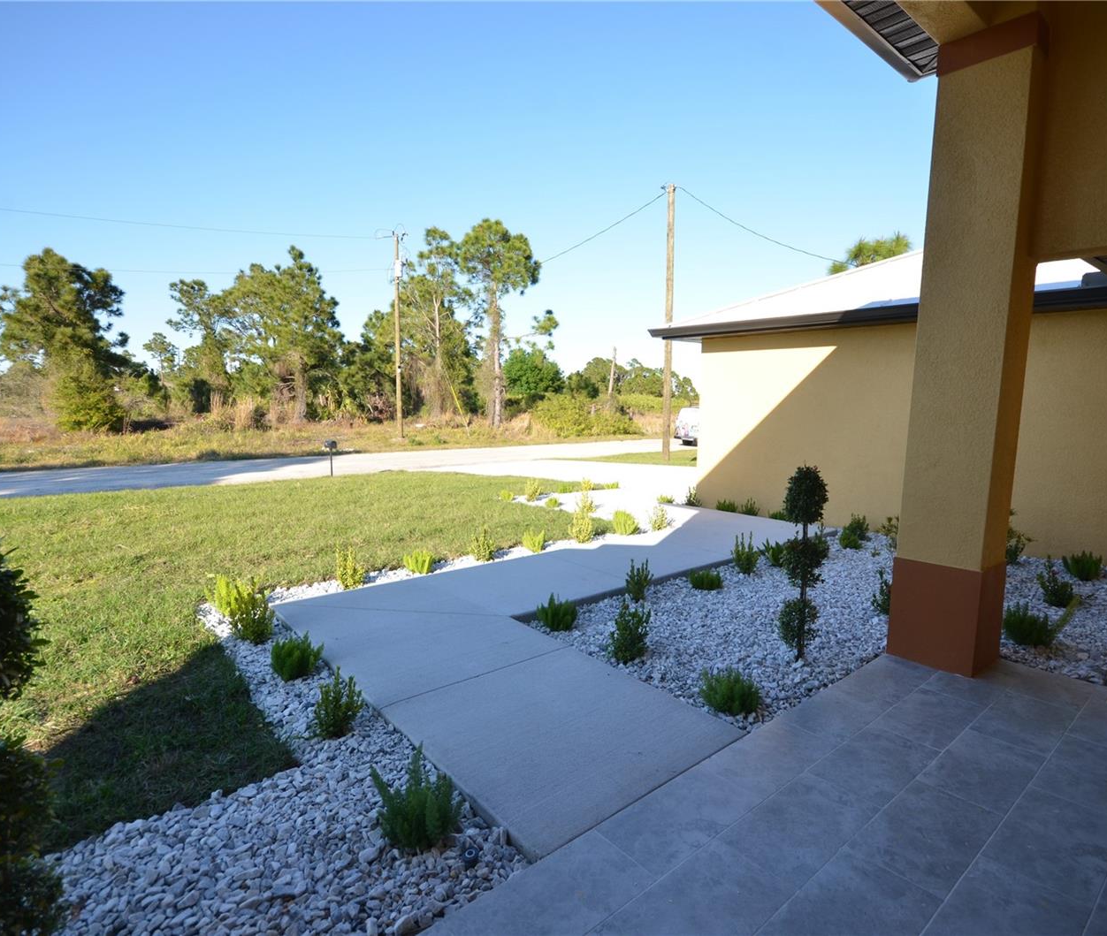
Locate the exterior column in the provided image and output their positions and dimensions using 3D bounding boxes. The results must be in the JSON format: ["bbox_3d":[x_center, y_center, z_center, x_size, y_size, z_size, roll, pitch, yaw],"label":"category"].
[{"bbox_3d":[2.395,-0.560,3.412,0.420,3.450,0.440,-5,8,-38],"label":"exterior column"}]

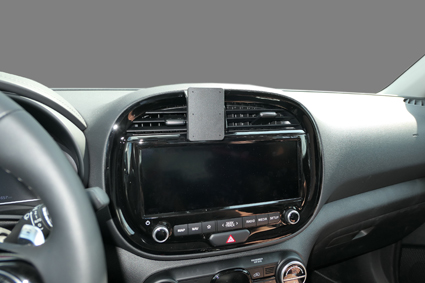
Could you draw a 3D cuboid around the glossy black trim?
[{"bbox_3d":[0.020,0.044,0.432,0.345,0.248,0.060,-2,0,-17],"label":"glossy black trim"}]

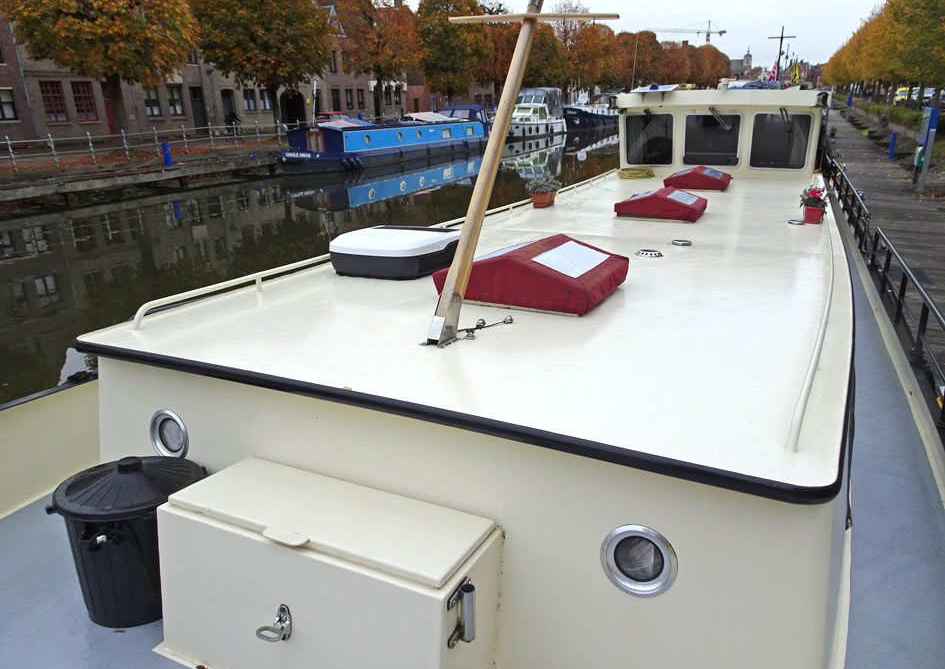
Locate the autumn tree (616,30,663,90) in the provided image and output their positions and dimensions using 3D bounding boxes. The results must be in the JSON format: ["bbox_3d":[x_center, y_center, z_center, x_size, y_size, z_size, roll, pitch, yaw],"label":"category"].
[{"bbox_3d":[24.484,-39.094,96.482,7.200,10.305,7.200,11,23,27],"label":"autumn tree"}]

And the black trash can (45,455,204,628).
[{"bbox_3d":[-1.187,0.684,2.325,0.510,0.536,0.475,2,16,-1],"label":"black trash can"}]

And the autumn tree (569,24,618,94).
[{"bbox_3d":[14.918,-32.727,80.421,7.000,9.753,7.000,11,23,27],"label":"autumn tree"}]

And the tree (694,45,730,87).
[{"bbox_3d":[51.411,-56.632,141.833,7.600,11.043,7.600,11,23,27],"label":"tree"}]

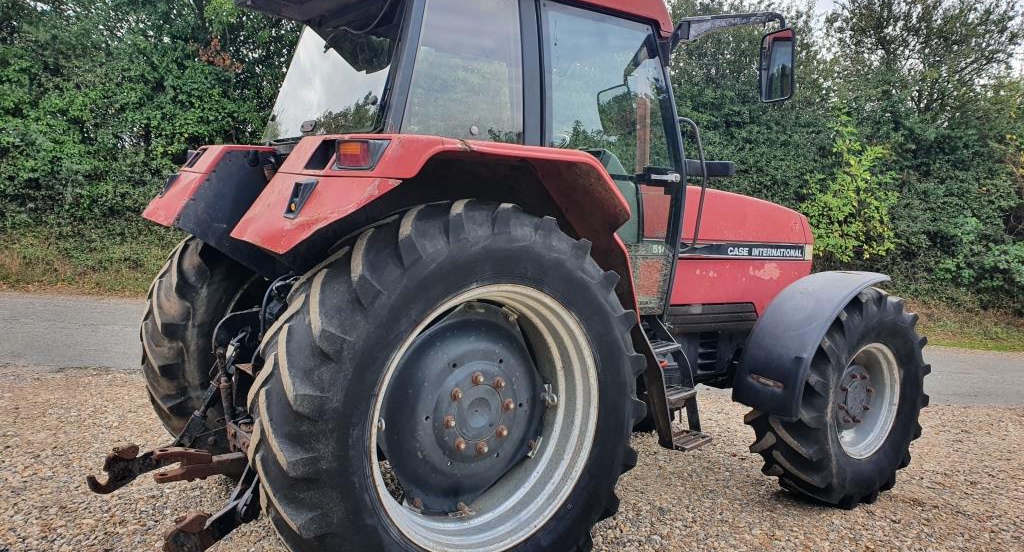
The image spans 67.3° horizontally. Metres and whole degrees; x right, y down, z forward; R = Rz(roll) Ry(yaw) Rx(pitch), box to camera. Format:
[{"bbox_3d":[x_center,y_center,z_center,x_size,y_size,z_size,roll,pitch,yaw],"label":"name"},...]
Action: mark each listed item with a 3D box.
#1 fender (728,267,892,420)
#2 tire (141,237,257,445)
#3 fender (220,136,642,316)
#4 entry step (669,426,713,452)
[{"bbox_3d":[1.727,0.368,4.336,0.940,0.770,0.430,0,6,-36],"label":"fender"},{"bbox_3d":[-1.238,0.316,4.481,1.660,1.630,0.480,0,6,-36],"label":"tire"},{"bbox_3d":[-0.153,-0.206,3.060,1.730,0.680,0.640,0,6,-36],"label":"fender"},{"bbox_3d":[0.871,0.823,3.860,0.165,0.033,0.285,8,6,41],"label":"entry step"}]

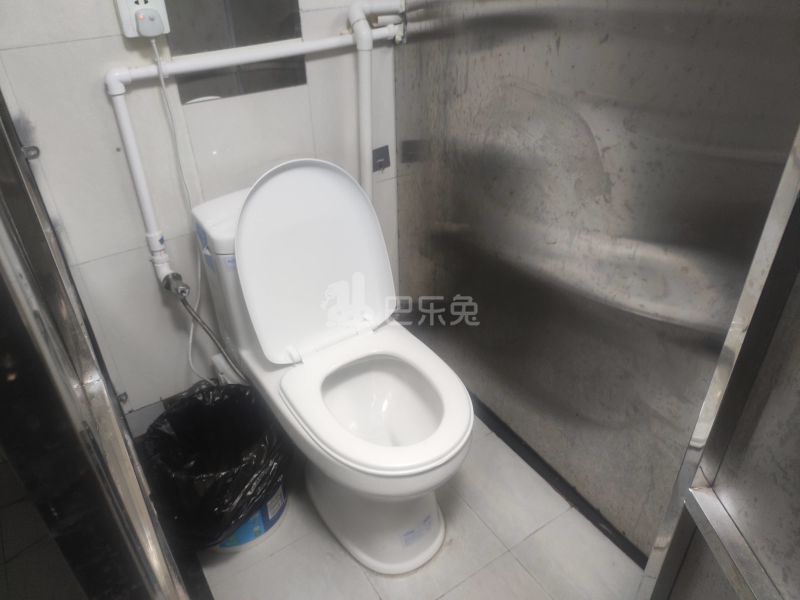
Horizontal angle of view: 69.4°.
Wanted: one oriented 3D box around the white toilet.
[{"bbox_3d":[-0.133,0.111,1.269,0.375,0.816,0.745,-21,41,-26],"label":"white toilet"}]

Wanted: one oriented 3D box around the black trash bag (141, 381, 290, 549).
[{"bbox_3d":[-0.412,0.390,1.361,0.280,0.290,0.280,-22,42,-26],"label":"black trash bag"}]

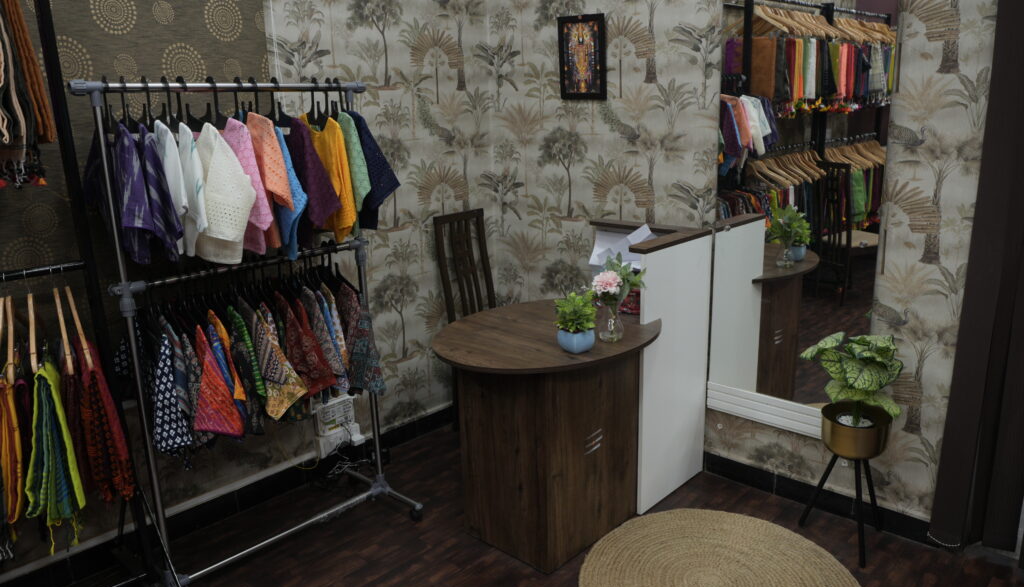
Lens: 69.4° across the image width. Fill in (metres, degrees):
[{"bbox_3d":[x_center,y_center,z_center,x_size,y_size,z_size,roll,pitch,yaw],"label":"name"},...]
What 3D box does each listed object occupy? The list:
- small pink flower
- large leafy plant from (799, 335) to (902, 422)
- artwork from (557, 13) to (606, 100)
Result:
[{"bbox_3d":[0.318,-0.033,2.462,0.100,0.085,0.095,0,14,7],"label":"small pink flower"},{"bbox_3d":[1.153,0.290,2.490,0.335,0.295,0.290,5,15,25],"label":"large leafy plant"},{"bbox_3d":[0.296,-1.017,3.197,0.253,0.350,0.022,11,18,42],"label":"artwork"}]

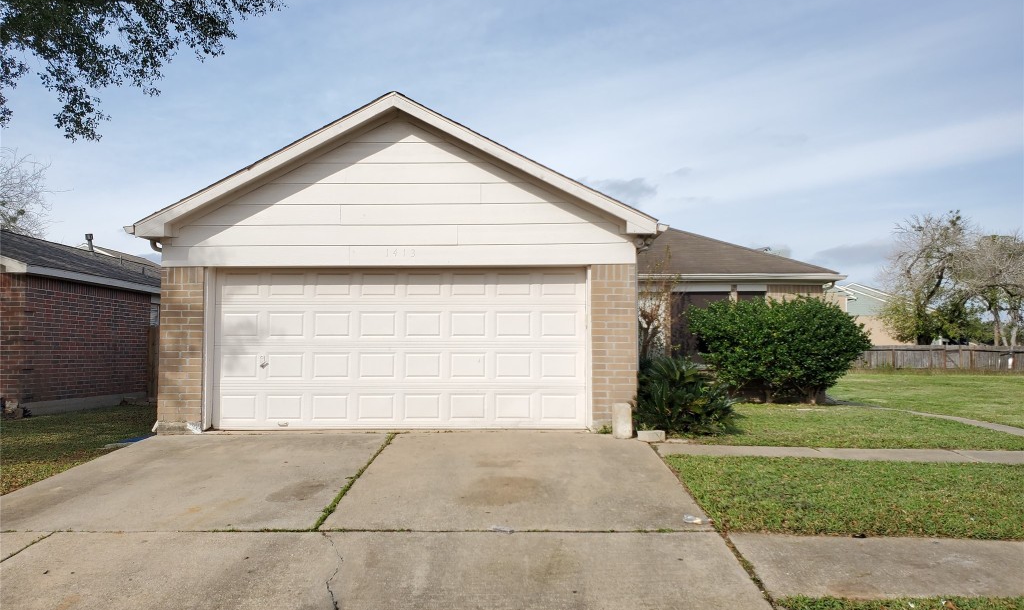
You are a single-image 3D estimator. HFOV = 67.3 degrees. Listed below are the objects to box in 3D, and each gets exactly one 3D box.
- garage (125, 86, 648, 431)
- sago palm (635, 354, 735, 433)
[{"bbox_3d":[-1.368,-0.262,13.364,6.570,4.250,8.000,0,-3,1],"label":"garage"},{"bbox_3d":[2.339,1.183,10.400,1.320,1.020,1.320,0,-3,1],"label":"sago palm"}]

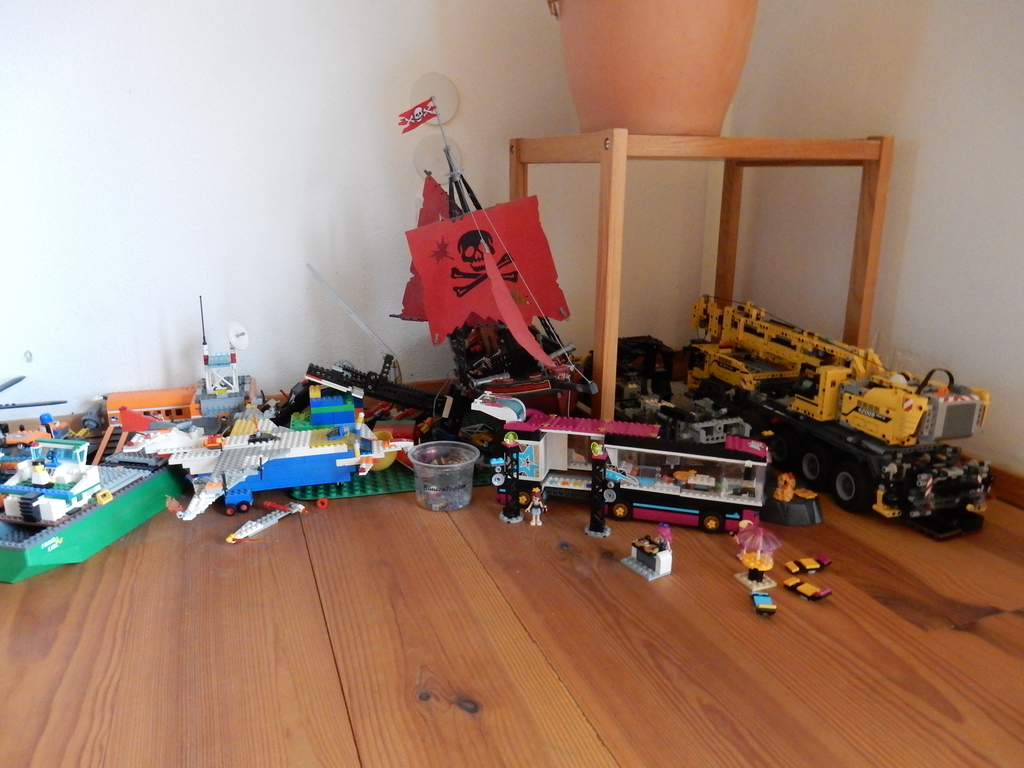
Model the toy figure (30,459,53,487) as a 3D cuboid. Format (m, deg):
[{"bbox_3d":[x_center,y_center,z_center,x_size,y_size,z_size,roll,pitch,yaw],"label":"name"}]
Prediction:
[{"bbox_3d":[-0.558,0.106,0.882,0.019,0.033,0.017,3,16,9],"label":"toy figure"}]

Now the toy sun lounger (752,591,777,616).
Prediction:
[{"bbox_3d":[0.256,0.223,0.750,0.018,0.016,0.041,2,16,6],"label":"toy sun lounger"}]

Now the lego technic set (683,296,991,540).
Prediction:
[{"bbox_3d":[0.462,0.007,1.179,0.153,0.200,0.590,-4,16,-14],"label":"lego technic set"}]

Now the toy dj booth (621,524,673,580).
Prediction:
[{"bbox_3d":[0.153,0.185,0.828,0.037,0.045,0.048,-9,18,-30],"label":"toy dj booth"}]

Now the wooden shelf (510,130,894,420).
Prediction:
[{"bbox_3d":[0.284,-0.164,1.265,0.471,0.483,0.384,-6,17,-20],"label":"wooden shelf"}]

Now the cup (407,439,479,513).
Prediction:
[{"bbox_3d":[-0.091,0.125,0.994,0.096,0.071,0.096,0,16,0],"label":"cup"}]

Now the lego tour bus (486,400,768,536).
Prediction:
[{"bbox_3d":[0.141,0.100,0.962,0.361,0.138,0.075,5,16,17],"label":"lego tour bus"}]

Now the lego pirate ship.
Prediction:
[{"bbox_3d":[-0.051,-0.177,1.134,0.225,0.505,0.370,-22,18,-30],"label":"lego pirate ship"}]

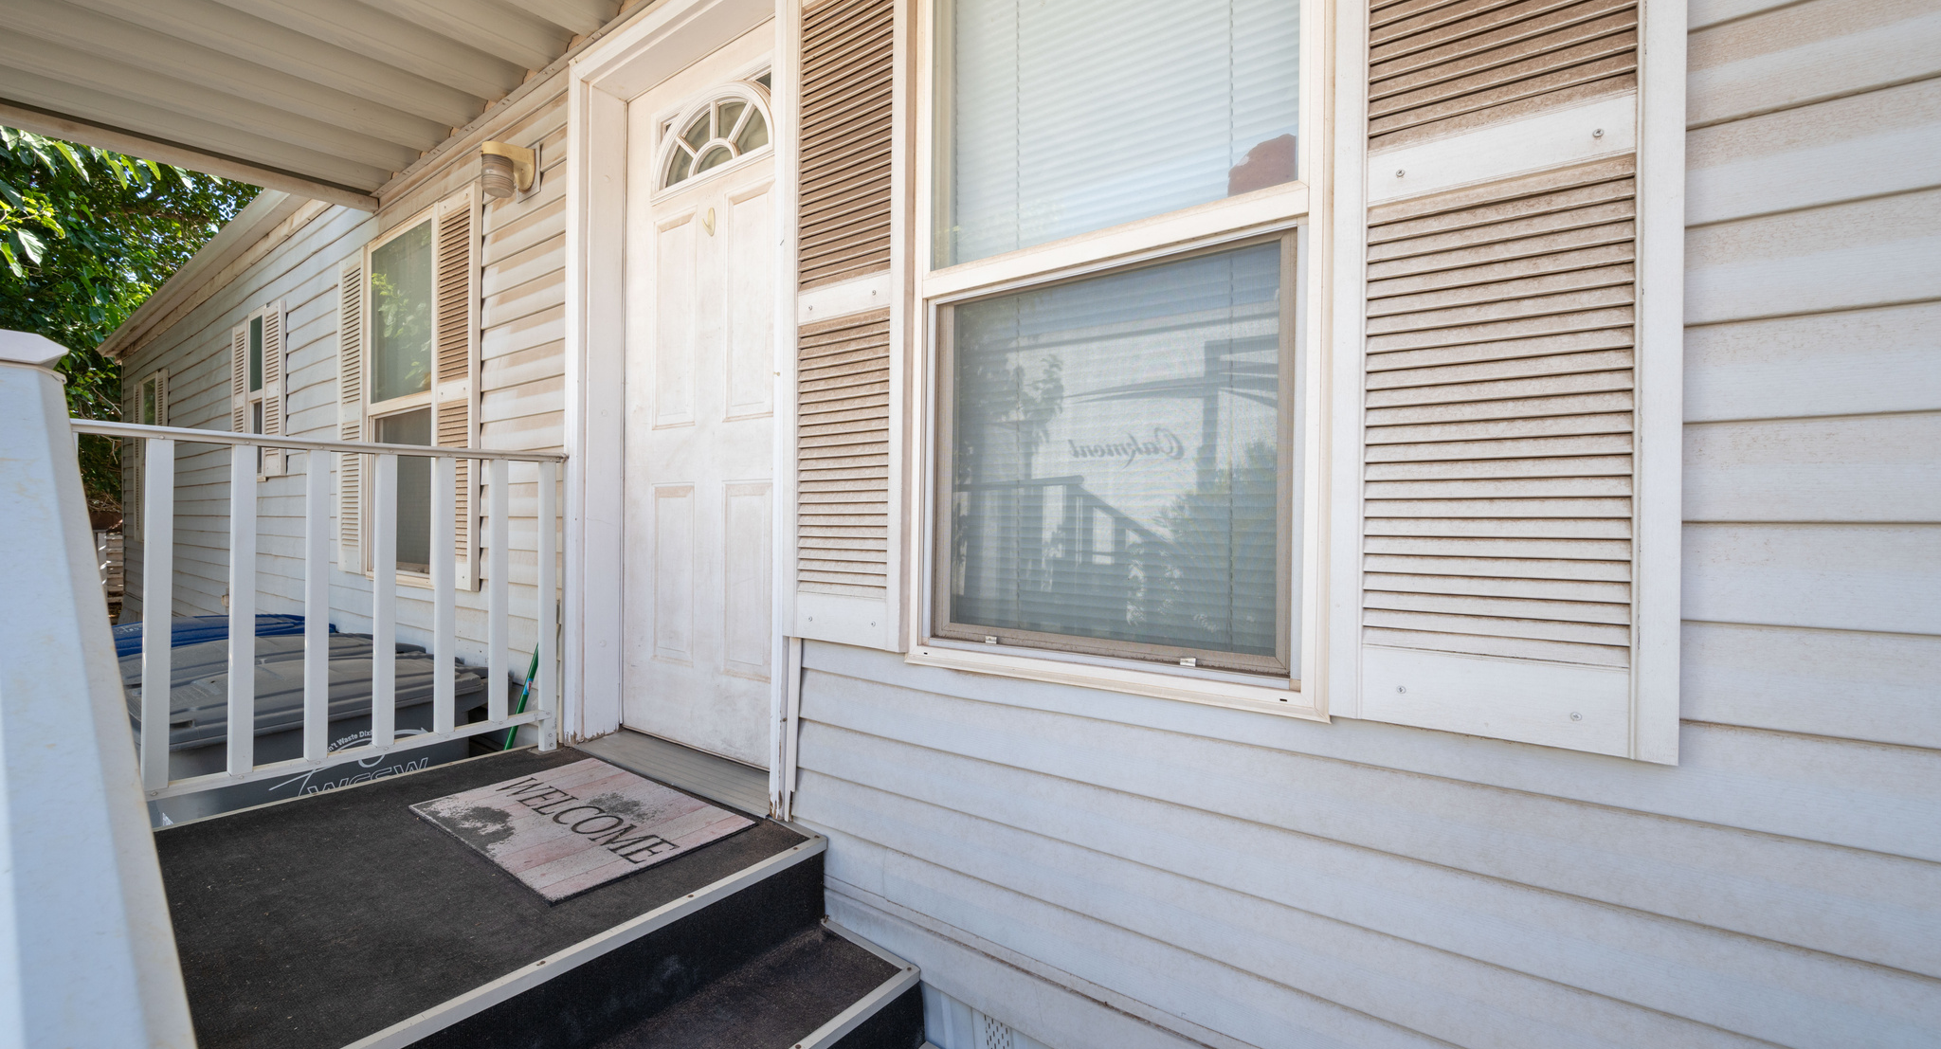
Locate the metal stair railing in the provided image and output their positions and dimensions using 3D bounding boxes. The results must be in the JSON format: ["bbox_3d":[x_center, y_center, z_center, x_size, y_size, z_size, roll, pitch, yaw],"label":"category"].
[{"bbox_3d":[-1.582,0.229,1.895,0.055,0.887,1.080,1,0,35],"label":"metal stair railing"}]

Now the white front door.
[{"bbox_3d":[-0.703,-0.332,2.089,0.840,1.915,0.045,1,0,35],"label":"white front door"}]

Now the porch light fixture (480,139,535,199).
[{"bbox_3d":[-1.484,-1.118,2.405,0.115,0.176,0.135,1,0,35],"label":"porch light fixture"}]

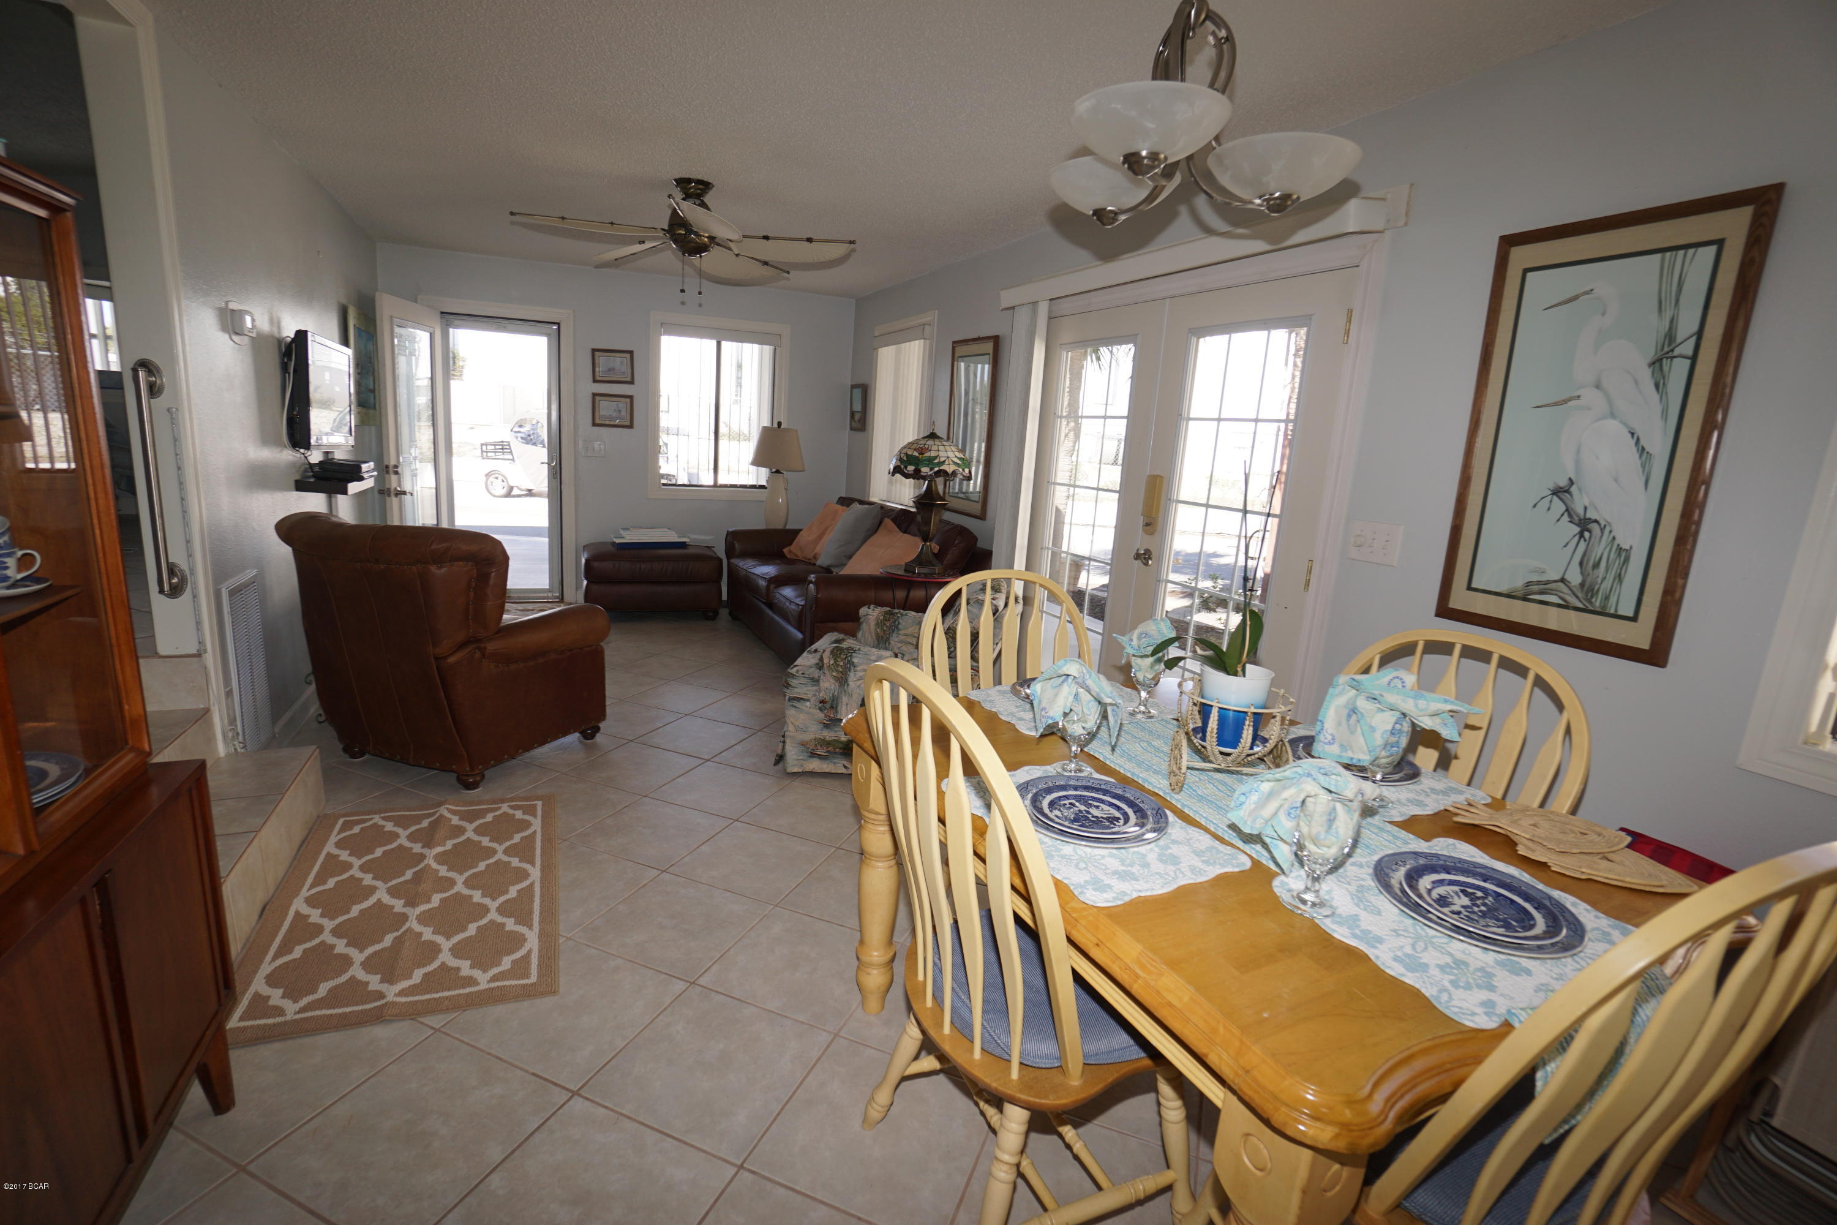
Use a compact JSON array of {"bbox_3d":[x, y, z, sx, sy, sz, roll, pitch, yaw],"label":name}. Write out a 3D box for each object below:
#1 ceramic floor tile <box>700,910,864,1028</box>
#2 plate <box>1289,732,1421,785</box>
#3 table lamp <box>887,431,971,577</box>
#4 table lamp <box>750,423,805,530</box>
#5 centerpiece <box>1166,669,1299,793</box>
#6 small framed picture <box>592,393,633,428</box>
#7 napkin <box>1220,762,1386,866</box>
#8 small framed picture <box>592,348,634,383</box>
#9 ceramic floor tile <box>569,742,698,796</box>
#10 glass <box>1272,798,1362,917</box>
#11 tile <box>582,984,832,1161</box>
[{"bbox_3d":[-0.311,0.949,2.062,0.405,0.010,0.405,9,13,21],"label":"ceramic floor tile"},{"bbox_3d":[0.949,0.331,1.674,0.262,0.028,0.262,12,14,32],"label":"plate"},{"bbox_3d":[0.054,-0.552,3.876,0.430,0.720,0.430,4,12,-1],"label":"table lamp"},{"bbox_3d":[-1.093,-1.018,5.934,0.390,0.820,0.390,-2,13,-23],"label":"table lamp"},{"bbox_3d":[0.650,0.248,1.590,0.250,0.185,0.220,3,12,-5],"label":"centerpiece"},{"bbox_3d":[-2.253,-1.488,5.653,0.290,0.235,0.020,-2,13,-23],"label":"small framed picture"},{"bbox_3d":[0.529,0.277,1.055,0.190,0.130,0.140,4,12,0],"label":"napkin"},{"bbox_3d":[-2.227,-1.796,5.588,0.290,0.235,0.020,-2,13,-23],"label":"small framed picture"},{"bbox_3d":[-1.150,0.639,3.161,0.390,0.010,0.390,8,12,19],"label":"ceramic floor tile"},{"bbox_3d":[0.586,0.352,1.118,0.088,0.175,0.088,11,14,30],"label":"glass"},{"bbox_3d":[-0.450,0.997,1.682,0.390,0.010,0.390,8,12,19],"label":"tile"}]

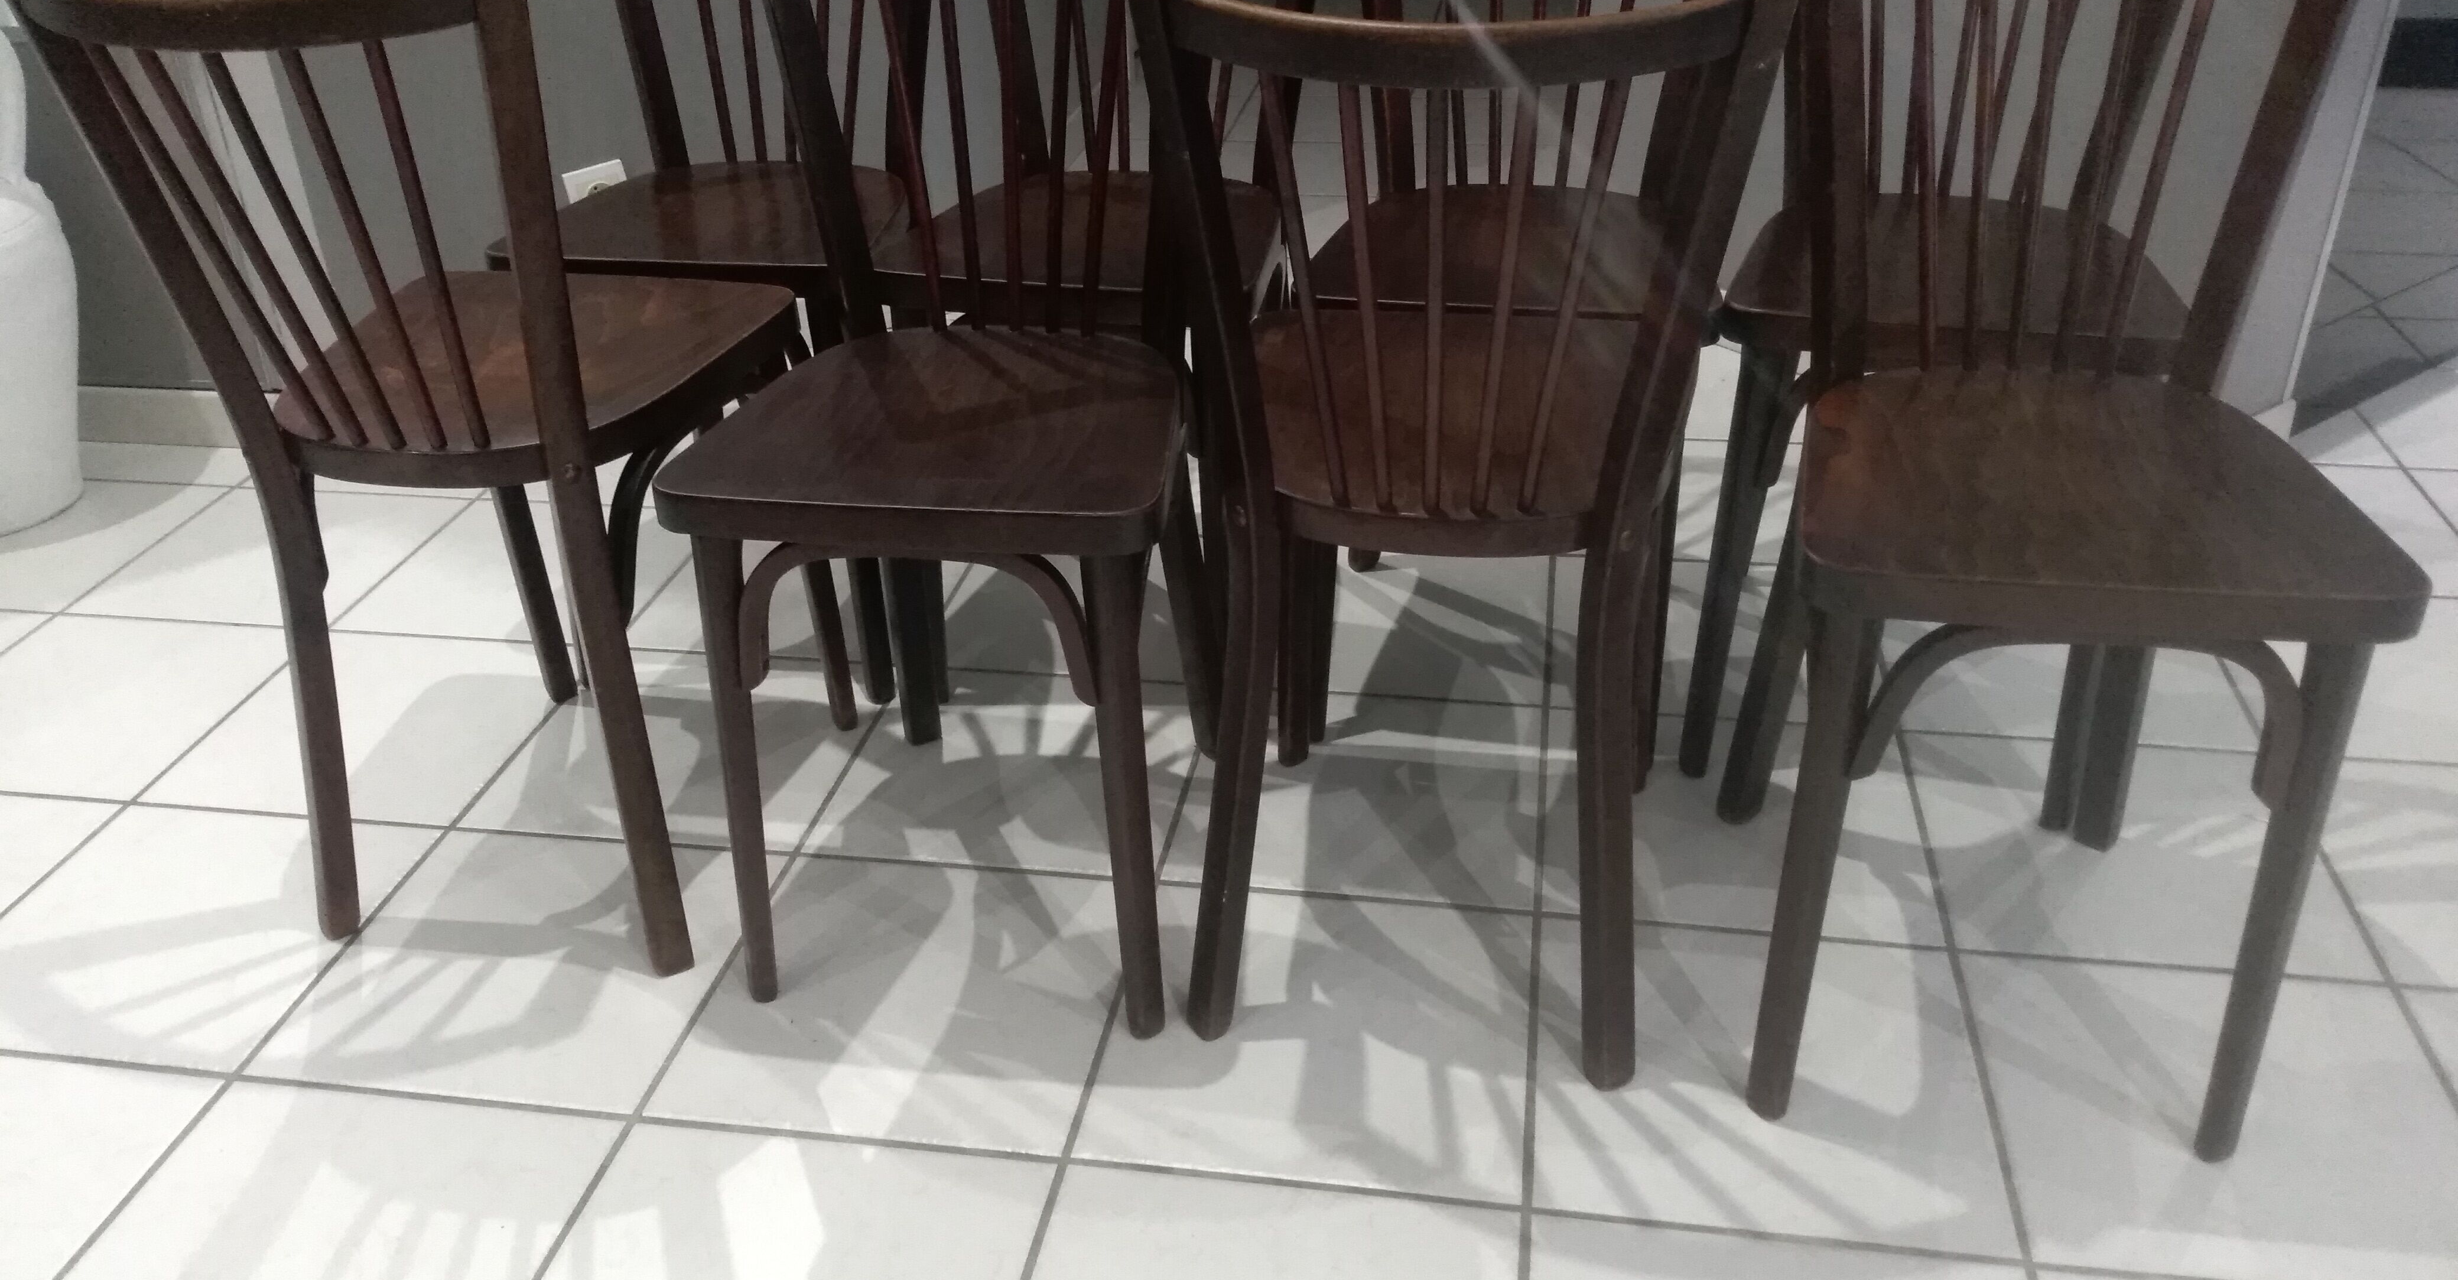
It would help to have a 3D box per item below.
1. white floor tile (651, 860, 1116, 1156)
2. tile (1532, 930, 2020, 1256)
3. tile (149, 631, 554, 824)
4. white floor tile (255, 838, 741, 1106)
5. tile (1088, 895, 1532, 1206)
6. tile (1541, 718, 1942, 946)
[{"bbox_3d":[-0.257,0.293,1.519,0.329,0.010,0.329,3,30,9],"label":"white floor tile"},{"bbox_3d":[0.406,0.333,1.418,0.329,0.010,0.329,3,30,9],"label":"tile"},{"bbox_3d":[-0.867,0.088,1.905,0.329,0.010,0.329,3,30,9],"label":"tile"},{"bbox_3d":[-0.589,0.274,1.569,0.329,0.010,0.329,3,30,9],"label":"white floor tile"},{"bbox_3d":[0.074,0.313,1.468,0.329,0.010,0.329,3,30,9],"label":"tile"},{"bbox_3d":[0.459,0.166,1.703,0.329,0.010,0.329,3,30,9],"label":"tile"}]

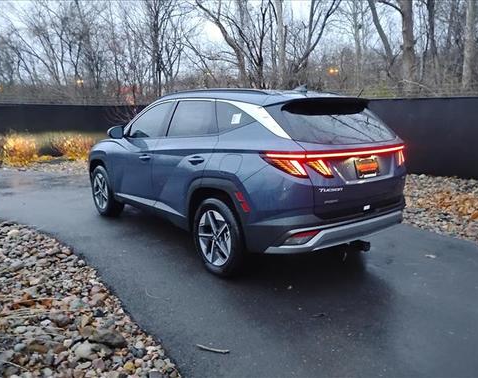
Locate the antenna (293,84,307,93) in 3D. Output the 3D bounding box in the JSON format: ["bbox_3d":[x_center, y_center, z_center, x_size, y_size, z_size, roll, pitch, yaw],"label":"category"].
[{"bbox_3d":[0.572,-0.933,3.801,0.062,0.070,0.170,-11,15,-38],"label":"antenna"}]

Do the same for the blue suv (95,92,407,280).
[{"bbox_3d":[-0.367,-0.364,5.143,1.930,1.680,4.640,-11,15,-38],"label":"blue suv"}]

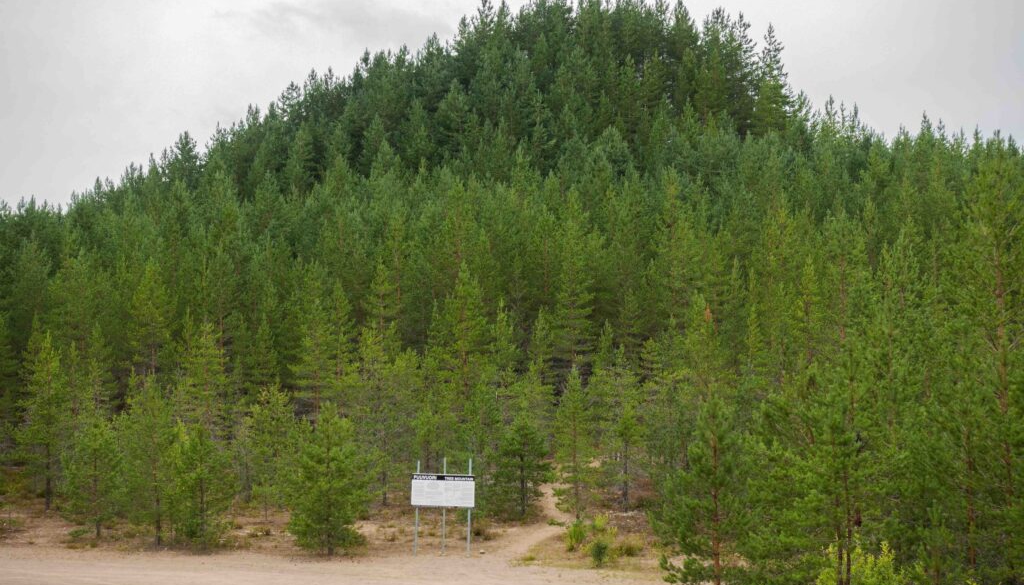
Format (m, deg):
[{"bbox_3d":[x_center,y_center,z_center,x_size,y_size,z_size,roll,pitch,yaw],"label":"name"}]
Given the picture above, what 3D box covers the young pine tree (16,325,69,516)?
[{"bbox_3d":[-17.410,4.701,74.000,2.007,6.801,2.007,0,-2,0],"label":"young pine tree"}]

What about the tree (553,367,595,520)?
[{"bbox_3d":[2.269,5.446,72.300,1.452,5.591,1.452,0,-1,0],"label":"tree"}]

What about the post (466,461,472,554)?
[{"bbox_3d":[-1.281,6.471,60.000,0.065,2.938,0.065,0,-2,0],"label":"post"}]

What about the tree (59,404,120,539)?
[{"bbox_3d":[-14.212,6.050,67.300,2.095,4.596,2.095,0,-1,0],"label":"tree"}]

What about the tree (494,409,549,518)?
[{"bbox_3d":[0.339,6.097,71.000,2.032,3.851,2.032,0,-2,0],"label":"tree"}]

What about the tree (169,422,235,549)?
[{"bbox_3d":[-10.120,6.290,64.900,2.151,4.172,2.151,0,-1,0],"label":"tree"}]

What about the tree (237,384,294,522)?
[{"bbox_3d":[-9.000,5.811,73.000,2.126,4.802,2.126,0,-2,0],"label":"tree"}]

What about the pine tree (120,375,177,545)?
[{"bbox_3d":[-12.044,5.551,65.800,1.917,5.617,1.917,0,-1,0],"label":"pine tree"}]

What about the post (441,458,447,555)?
[{"bbox_3d":[-2.159,6.824,63.500,0.070,3.093,0.070,1,-1,0],"label":"post"}]

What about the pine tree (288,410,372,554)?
[{"bbox_3d":[-5.847,6.120,63.800,2.755,4.614,2.755,0,-1,0],"label":"pine tree"}]

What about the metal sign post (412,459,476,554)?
[{"bbox_3d":[-2.064,6.463,60.000,1.943,2.983,0.120,0,-2,0],"label":"metal sign post"}]

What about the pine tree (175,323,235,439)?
[{"bbox_3d":[-12.508,4.434,81.000,2.359,6.508,2.359,0,-2,0],"label":"pine tree"}]

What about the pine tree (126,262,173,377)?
[{"bbox_3d":[-17.112,2.785,94.000,2.266,8.497,2.266,0,-2,0],"label":"pine tree"}]

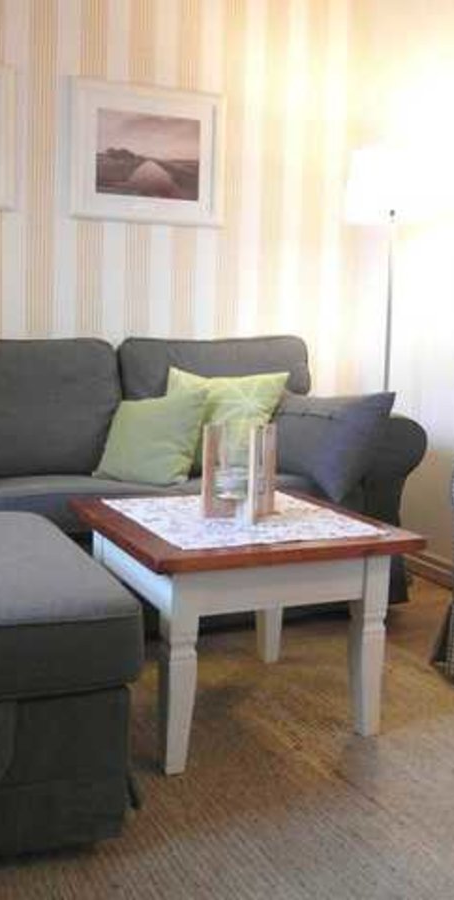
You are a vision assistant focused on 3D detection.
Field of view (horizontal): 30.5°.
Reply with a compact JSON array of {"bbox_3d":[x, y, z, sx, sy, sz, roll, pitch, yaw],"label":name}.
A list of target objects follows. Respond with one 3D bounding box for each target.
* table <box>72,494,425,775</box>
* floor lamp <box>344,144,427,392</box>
[{"bbox_3d":[0.009,0.386,1.954,0.610,0.460,0.630,-1,7,-25],"label":"table"},{"bbox_3d":[0.614,-0.347,3.279,0.340,1.660,0.340,-1,7,-24],"label":"floor lamp"}]

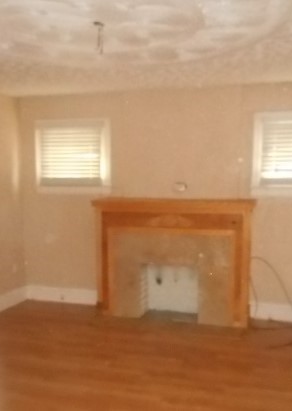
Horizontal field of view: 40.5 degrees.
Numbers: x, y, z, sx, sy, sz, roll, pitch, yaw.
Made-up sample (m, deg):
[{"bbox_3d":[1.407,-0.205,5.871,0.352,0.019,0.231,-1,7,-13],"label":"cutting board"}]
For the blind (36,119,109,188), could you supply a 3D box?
[{"bbox_3d":[-0.880,-0.606,4.682,0.909,0.799,0.064,1,5,15],"label":"blind"}]

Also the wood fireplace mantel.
[{"bbox_3d":[0.297,0.591,4.268,1.700,1.293,0.411,1,5,15],"label":"wood fireplace mantel"}]

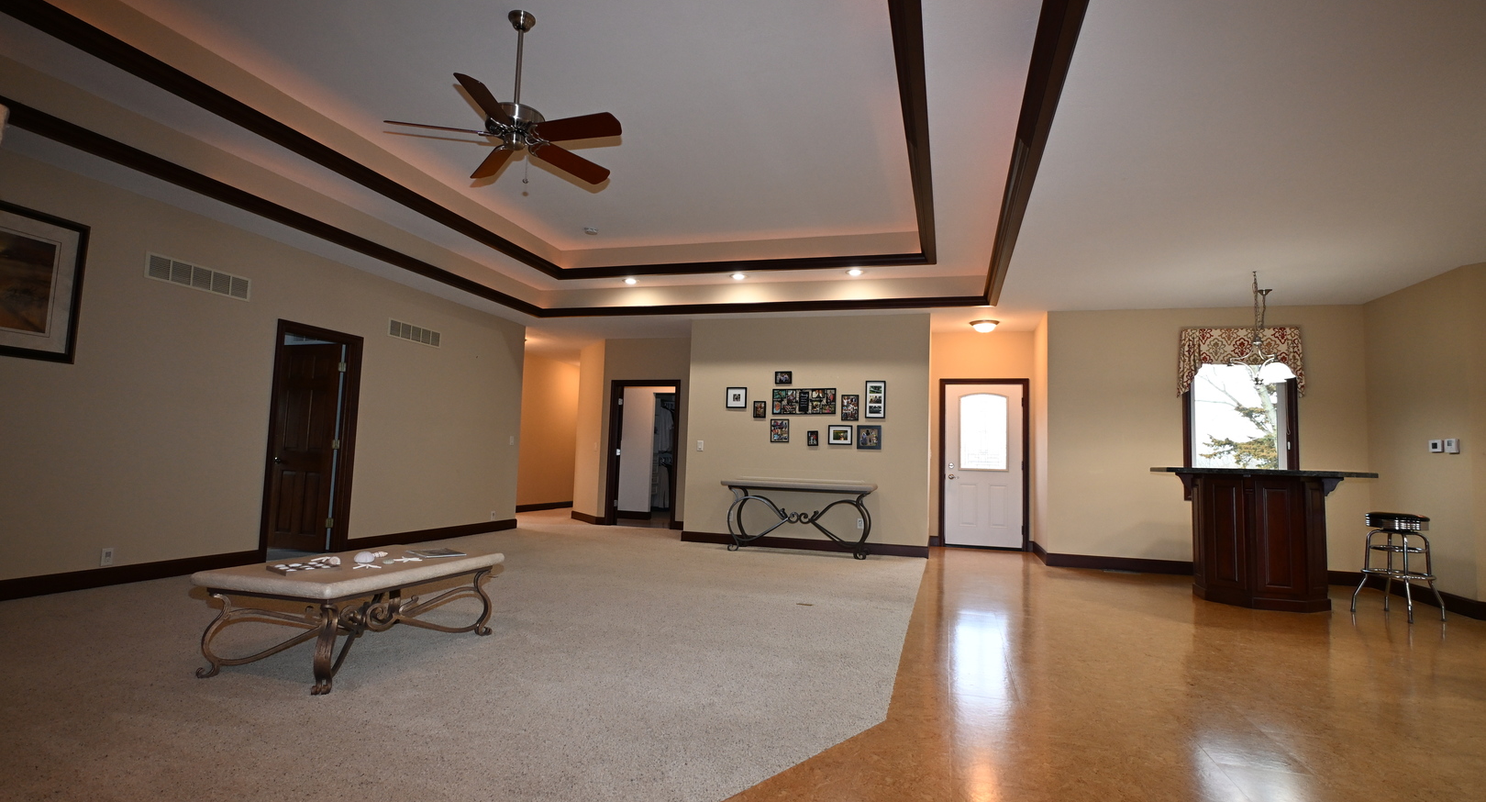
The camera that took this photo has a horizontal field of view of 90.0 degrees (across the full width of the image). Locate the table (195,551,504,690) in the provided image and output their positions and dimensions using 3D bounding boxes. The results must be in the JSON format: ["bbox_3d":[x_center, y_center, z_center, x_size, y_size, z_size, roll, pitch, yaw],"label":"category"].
[{"bbox_3d":[-1.845,1.005,3.642,0.700,0.437,1.250,1,-5,15],"label":"table"}]

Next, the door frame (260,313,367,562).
[{"bbox_3d":[-4.031,0.379,6.934,0.144,2.118,0.980,1,-5,16],"label":"door frame"}]

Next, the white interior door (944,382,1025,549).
[{"bbox_3d":[3.043,0.790,9.395,1.078,2.128,0.144,1,-5,16],"label":"white interior door"}]

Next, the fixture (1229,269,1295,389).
[{"bbox_3d":[4.303,-0.607,6.234,0.560,0.965,0.560,1,-5,15],"label":"fixture"}]

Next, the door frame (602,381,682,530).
[{"bbox_3d":[-1.425,0.766,10.781,1.089,2.108,0.144,1,-5,16],"label":"door frame"}]

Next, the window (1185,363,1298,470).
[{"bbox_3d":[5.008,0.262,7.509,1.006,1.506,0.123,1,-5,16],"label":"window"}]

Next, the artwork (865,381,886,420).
[{"bbox_3d":[1.527,-0.013,8.550,0.230,0.435,0.030,1,-5,15],"label":"artwork"}]

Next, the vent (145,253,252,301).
[{"bbox_3d":[-4.272,-0.966,5.868,0.026,0.190,0.835,1,-5,16],"label":"vent"}]

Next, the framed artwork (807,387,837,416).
[{"bbox_3d":[0.926,0.009,8.705,0.345,0.310,0.030,1,-5,15],"label":"framed artwork"}]

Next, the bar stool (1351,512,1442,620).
[{"bbox_3d":[4.916,1.234,5.580,0.450,0.755,0.450,1,-5,15],"label":"bar stool"}]

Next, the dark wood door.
[{"bbox_3d":[-4.378,0.438,7.396,0.813,2.030,0.046,1,-5,16],"label":"dark wood door"}]

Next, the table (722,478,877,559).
[{"bbox_3d":[0.616,1.298,8.342,1.643,0.799,0.534,1,-5,16],"label":"table"}]

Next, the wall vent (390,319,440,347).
[{"bbox_3d":[-3.515,-0.721,8.009,0.025,0.180,0.810,1,-5,15],"label":"wall vent"}]

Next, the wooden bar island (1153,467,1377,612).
[{"bbox_3d":[4.208,1.099,6.062,1.420,1.055,1.400,1,-5,15],"label":"wooden bar island"}]

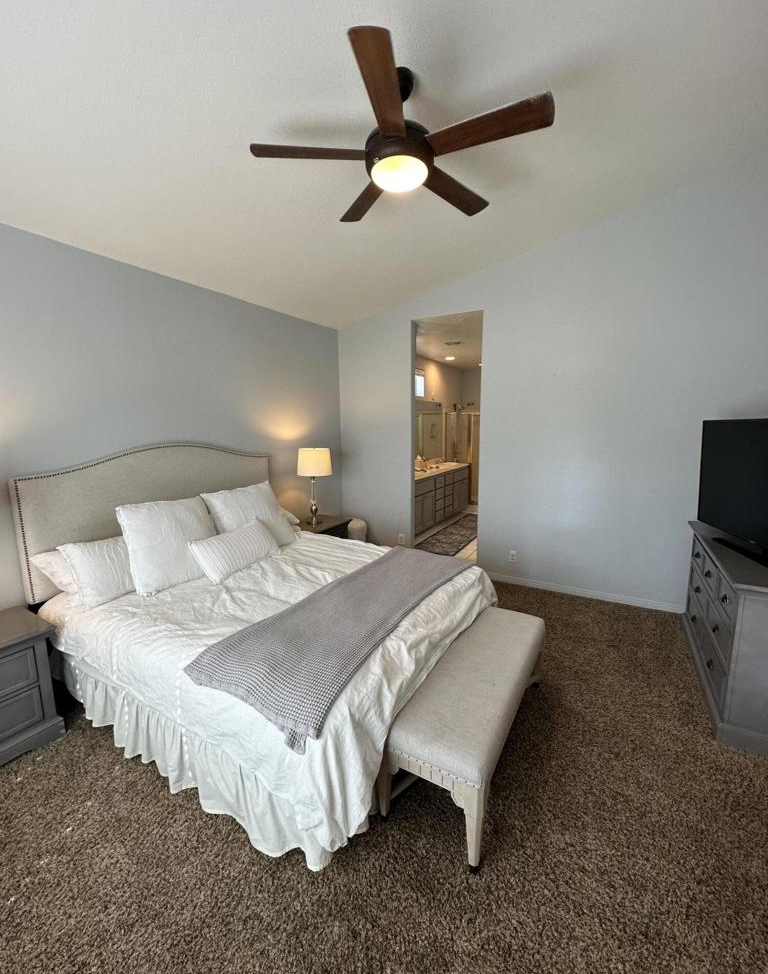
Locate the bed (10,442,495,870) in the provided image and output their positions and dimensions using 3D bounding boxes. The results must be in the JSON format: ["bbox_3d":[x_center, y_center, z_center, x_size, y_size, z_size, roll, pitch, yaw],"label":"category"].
[{"bbox_3d":[-0.653,0.480,2.718,2.121,1.519,2.023,4,10,29],"label":"bed"}]

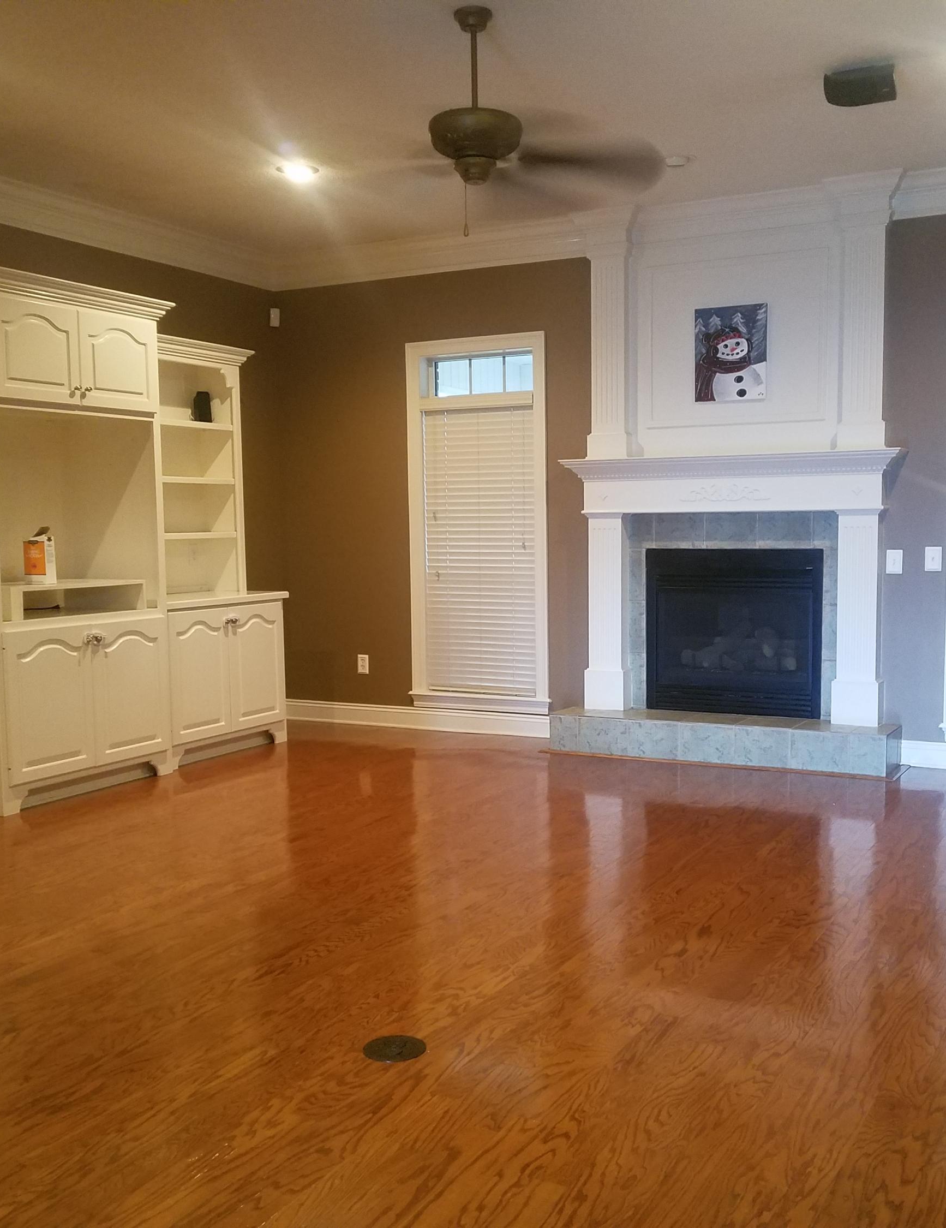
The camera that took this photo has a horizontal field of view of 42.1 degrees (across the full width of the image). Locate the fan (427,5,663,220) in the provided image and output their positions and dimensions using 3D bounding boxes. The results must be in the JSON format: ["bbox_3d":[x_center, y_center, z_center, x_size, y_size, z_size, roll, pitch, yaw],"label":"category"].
[{"bbox_3d":[0.004,-1.752,4.166,1.290,0.581,1.290,2,5,29],"label":"fan"}]

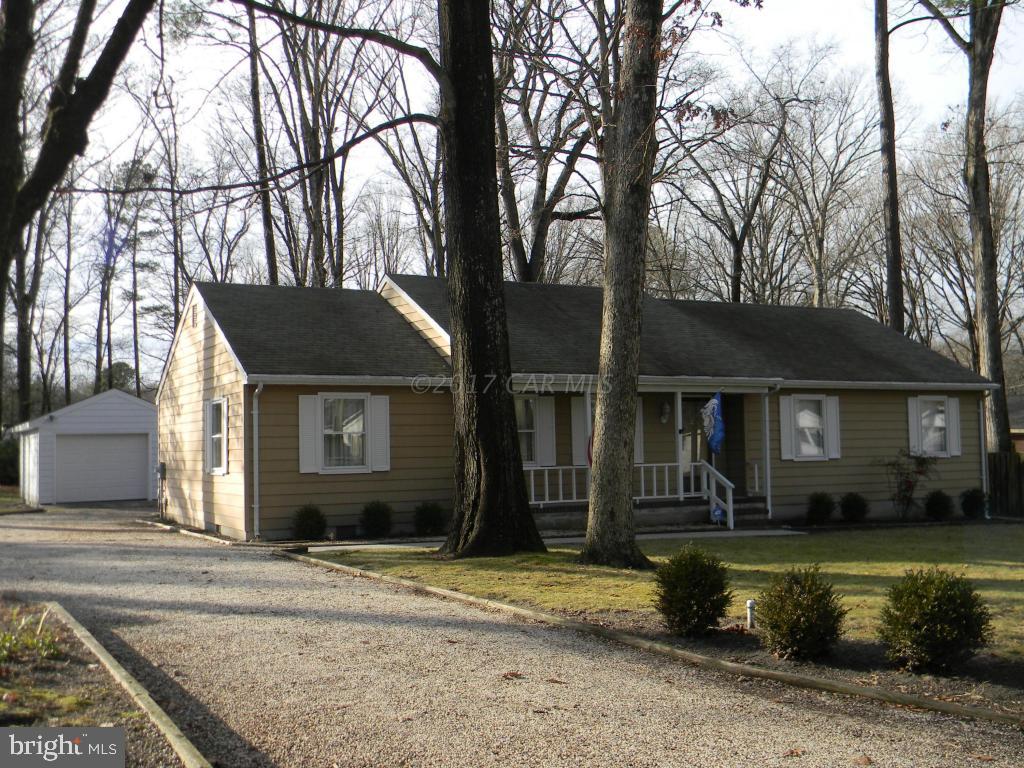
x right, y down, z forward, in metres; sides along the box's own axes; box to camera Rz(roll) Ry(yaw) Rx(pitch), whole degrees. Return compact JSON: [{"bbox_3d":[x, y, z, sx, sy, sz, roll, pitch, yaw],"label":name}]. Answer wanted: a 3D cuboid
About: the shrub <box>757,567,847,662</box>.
[{"bbox_3d":[2.180,1.702,7.980,0.680,0.660,0.680,-1,-3,0],"label":"shrub"}]

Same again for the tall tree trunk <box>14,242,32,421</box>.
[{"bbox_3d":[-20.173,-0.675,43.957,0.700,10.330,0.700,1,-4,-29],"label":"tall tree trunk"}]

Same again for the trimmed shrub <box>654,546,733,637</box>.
[{"bbox_3d":[1.548,1.744,9.028,0.660,0.730,0.660,-1,-3,0],"label":"trimmed shrub"}]

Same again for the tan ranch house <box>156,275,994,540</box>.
[{"bbox_3d":[1.953,0.440,25.581,18.720,5.530,9.700,1,-4,-29],"label":"tan ranch house"}]

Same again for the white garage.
[{"bbox_3d":[-14.453,2.168,37.183,4.940,3.610,7.000,1,-4,-29],"label":"white garage"}]

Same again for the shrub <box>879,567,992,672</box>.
[{"bbox_3d":[3.008,1.643,7.529,0.790,0.700,0.790,1,-4,-29],"label":"shrub"}]

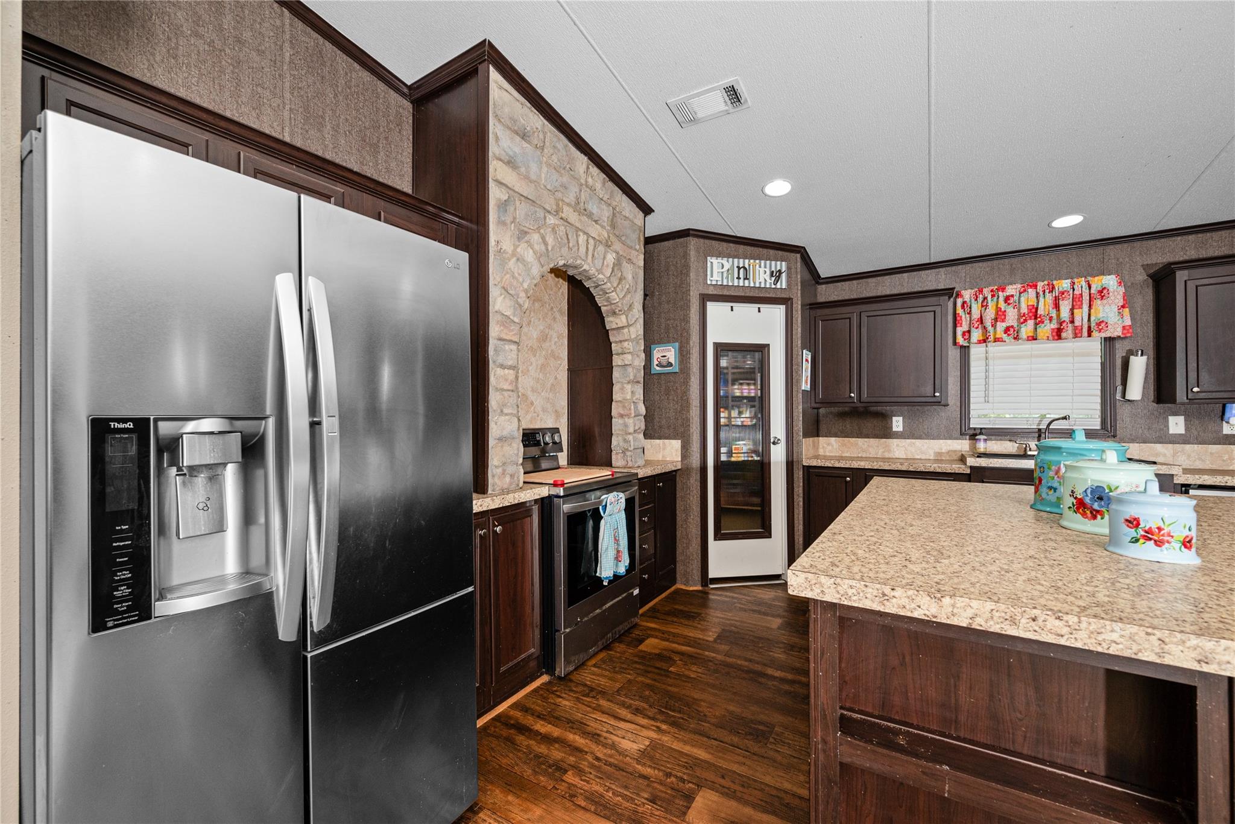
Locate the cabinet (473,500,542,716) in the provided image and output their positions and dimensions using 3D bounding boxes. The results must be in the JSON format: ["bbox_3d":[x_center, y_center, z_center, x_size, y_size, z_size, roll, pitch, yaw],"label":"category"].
[{"bbox_3d":[-0.803,0.862,2.229,0.618,0.897,0.689,0,0,33],"label":"cabinet"}]

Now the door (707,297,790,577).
[{"bbox_3d":[0.971,0.218,3.623,0.615,2.030,0.045,0,-1,-12],"label":"door"}]

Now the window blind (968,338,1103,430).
[{"bbox_3d":[2.968,-0.305,3.433,0.715,0.860,0.050,-1,-1,33],"label":"window blind"}]

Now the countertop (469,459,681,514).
[{"bbox_3d":[-0.391,0.388,2.844,0.650,0.048,2.171,0,0,33],"label":"countertop"}]

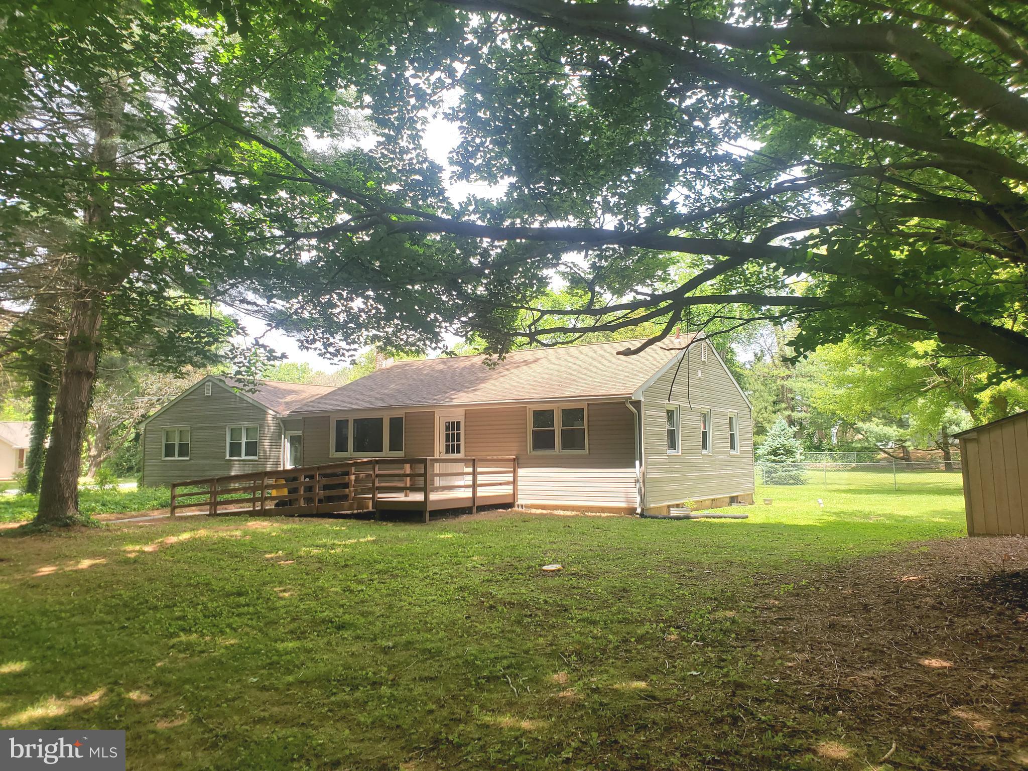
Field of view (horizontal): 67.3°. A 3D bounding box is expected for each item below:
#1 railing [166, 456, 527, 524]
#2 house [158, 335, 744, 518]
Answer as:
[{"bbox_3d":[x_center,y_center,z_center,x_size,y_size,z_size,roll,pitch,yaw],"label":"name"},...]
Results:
[{"bbox_3d":[-4.759,2.755,20.764,9.300,1.580,3.650,-4,-6,33],"label":"railing"},{"bbox_3d":[-3.951,1.580,27.782,22.450,5.080,9.800,-4,-6,33],"label":"house"}]

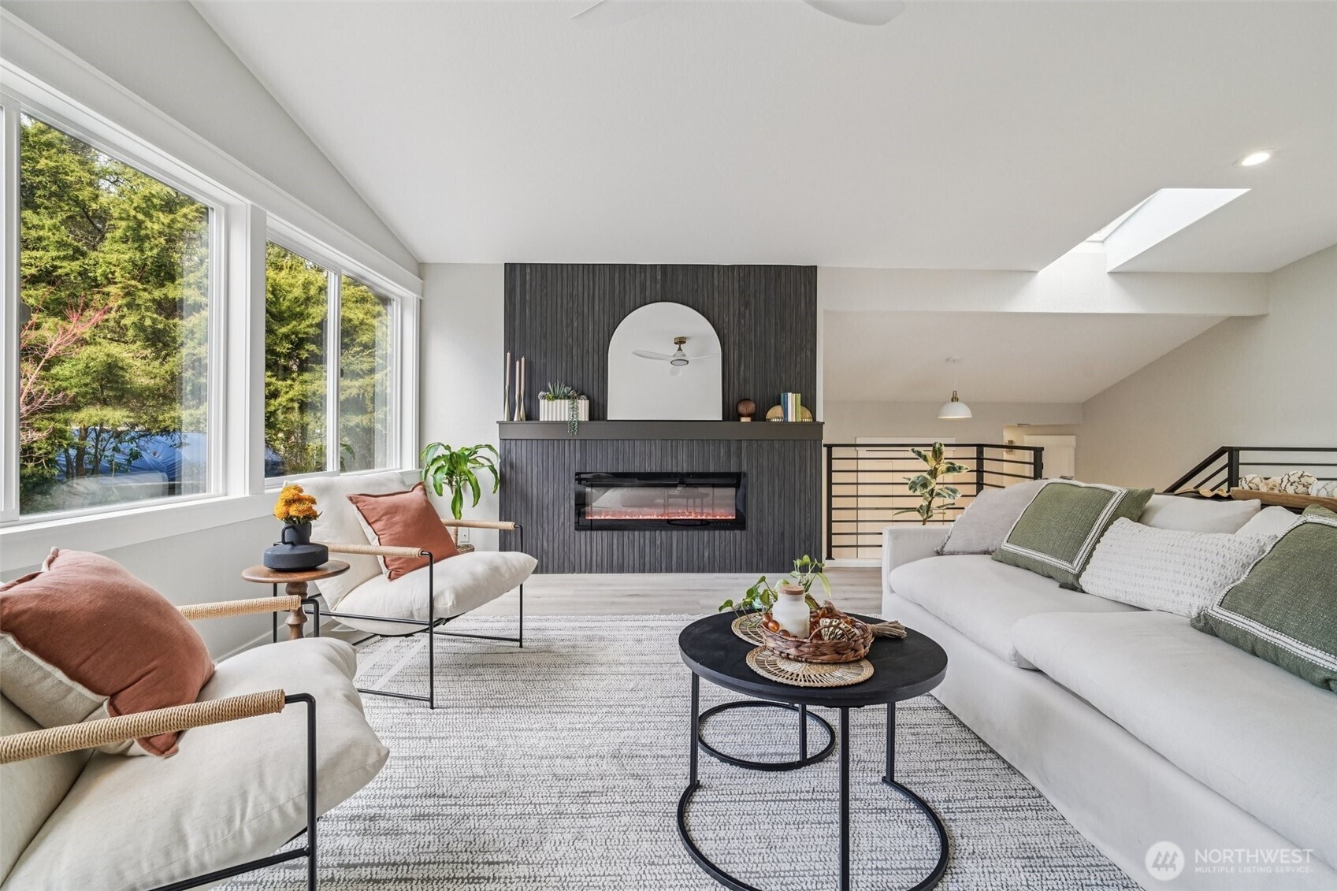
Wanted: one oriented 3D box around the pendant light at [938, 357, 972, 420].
[{"bbox_3d":[2.865,-0.576,5.950,0.345,0.630,0.345,0,1,0],"label":"pendant light"}]

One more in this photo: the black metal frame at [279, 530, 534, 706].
[{"bbox_3d":[-1.208,0.713,2.758,0.807,0.631,0.711,0,1,16],"label":"black metal frame"}]

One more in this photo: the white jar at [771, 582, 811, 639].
[{"bbox_3d":[0.410,0.557,1.990,0.130,0.185,0.130,0,1,0],"label":"white jar"}]

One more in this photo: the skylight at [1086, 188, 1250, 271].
[{"bbox_3d":[3.440,-1.640,4.430,0.600,0.200,1.180,0,-9,0],"label":"skylight"}]

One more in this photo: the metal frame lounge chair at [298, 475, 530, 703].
[{"bbox_3d":[-1.168,0.597,2.780,0.900,0.880,0.730,0,1,15],"label":"metal frame lounge chair"}]

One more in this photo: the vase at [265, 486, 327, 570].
[{"bbox_3d":[-1.439,0.311,2.289,0.212,0.321,0.212,0,1,-1],"label":"vase"}]

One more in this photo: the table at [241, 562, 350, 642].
[{"bbox_3d":[-1.411,0.754,2.256,0.349,0.562,0.349,0,1,-1],"label":"table"}]

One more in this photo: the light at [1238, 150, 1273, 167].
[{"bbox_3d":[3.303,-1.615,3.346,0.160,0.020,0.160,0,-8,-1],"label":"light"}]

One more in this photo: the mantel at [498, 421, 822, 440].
[{"bbox_3d":[-0.061,-0.116,4.636,2.502,0.145,0.190,0,1,-1],"label":"mantel"}]

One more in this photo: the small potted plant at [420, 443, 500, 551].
[{"bbox_3d":[-1.474,0.469,4.211,0.520,0.982,0.500,0,1,-1],"label":"small potted plant"}]

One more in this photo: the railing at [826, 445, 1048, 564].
[{"bbox_3d":[1.915,0.469,4.480,1.290,0.960,0.880,0,1,-1],"label":"railing"}]

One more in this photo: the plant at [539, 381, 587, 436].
[{"bbox_3d":[-0.835,-0.288,4.680,0.385,0.420,0.180,0,1,-1],"label":"plant"}]

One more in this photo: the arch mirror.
[{"bbox_3d":[-0.029,-0.685,4.780,0.925,0.945,0.030,0,-1,-1],"label":"arch mirror"}]

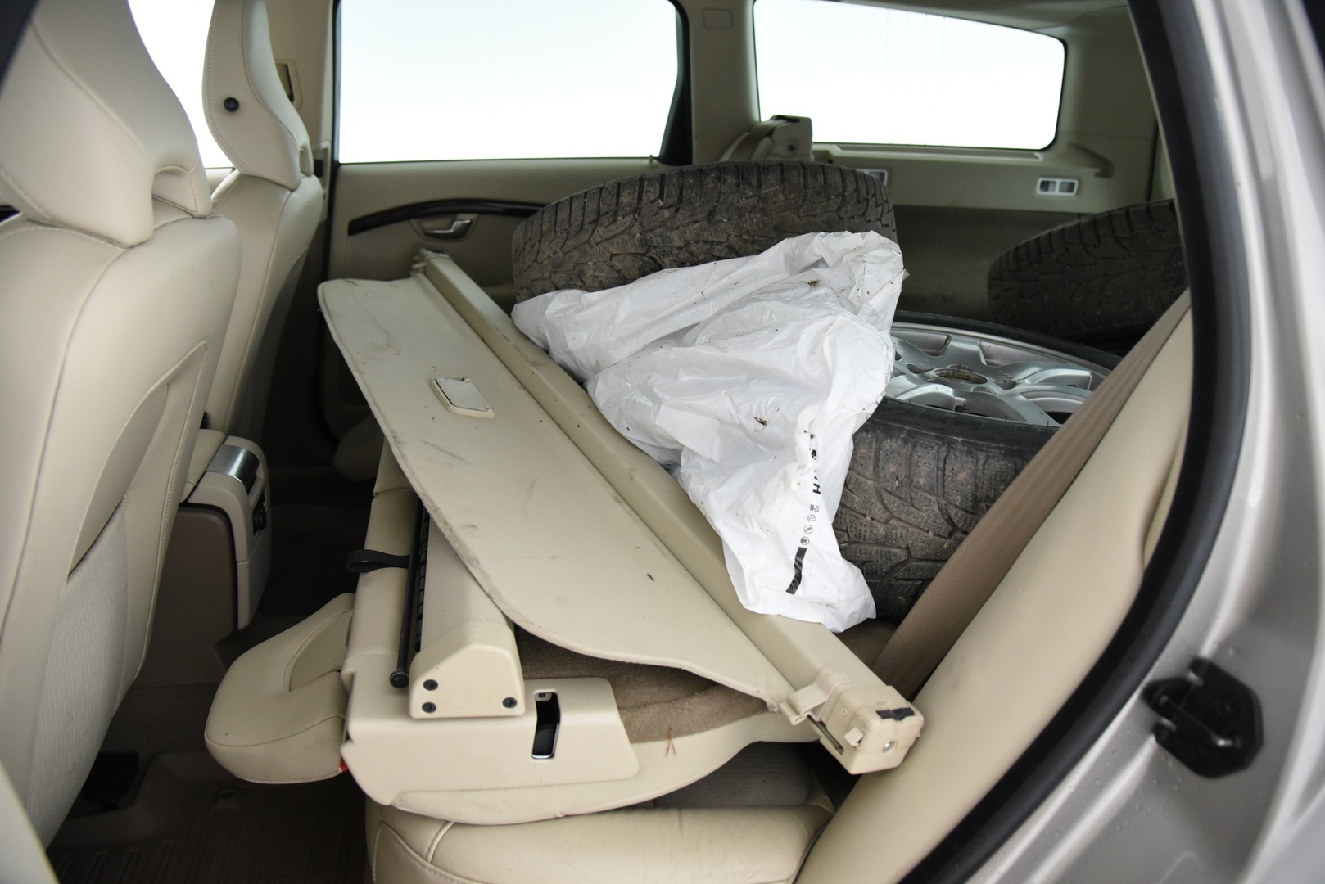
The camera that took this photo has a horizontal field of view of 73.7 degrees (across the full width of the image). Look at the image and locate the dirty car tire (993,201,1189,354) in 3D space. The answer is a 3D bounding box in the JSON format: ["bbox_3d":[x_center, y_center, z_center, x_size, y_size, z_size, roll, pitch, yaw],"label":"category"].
[{"bbox_3d":[0.900,-0.235,1.540,0.665,0.215,0.665,1,-6,0],"label":"dirty car tire"}]

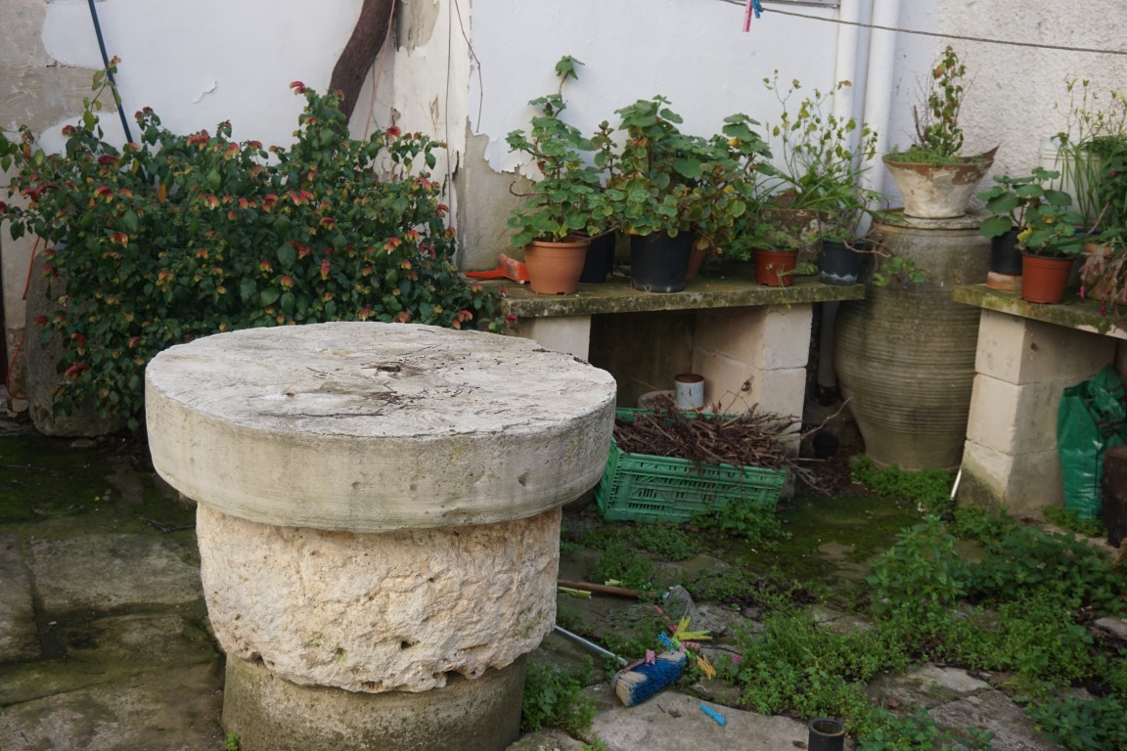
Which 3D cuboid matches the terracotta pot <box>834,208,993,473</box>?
[{"bbox_3d":[1.480,-0.147,4.764,0.720,1.016,0.720,1,12,0],"label":"terracotta pot"}]

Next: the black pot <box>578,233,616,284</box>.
[{"bbox_3d":[0.090,-0.458,4.348,0.200,0.200,0.200,1,12,0],"label":"black pot"}]

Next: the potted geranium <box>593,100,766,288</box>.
[{"bbox_3d":[0.435,-0.667,4.220,0.624,0.676,0.440,-4,13,-24],"label":"potted geranium"}]

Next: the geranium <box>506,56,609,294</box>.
[{"bbox_3d":[-0.027,-0.693,4.014,0.336,0.793,0.340,1,12,0],"label":"geranium"}]

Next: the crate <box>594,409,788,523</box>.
[{"bbox_3d":[0.421,0.328,4.125,0.600,0.250,0.400,6,22,-13],"label":"crate"}]

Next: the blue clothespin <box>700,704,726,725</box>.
[{"bbox_3d":[0.348,0.786,2.696,0.016,0.012,0.080,-5,14,-26],"label":"blue clothespin"}]

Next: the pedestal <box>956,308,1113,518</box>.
[{"bbox_3d":[1.771,0.115,4.286,0.470,0.720,0.230,-4,13,-24],"label":"pedestal"}]

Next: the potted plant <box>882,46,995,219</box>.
[{"bbox_3d":[1.486,-0.964,4.588,0.450,0.656,0.440,1,12,0],"label":"potted plant"}]

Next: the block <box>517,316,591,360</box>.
[{"bbox_3d":[-0.129,-0.132,4.149,0.250,0.250,0.450,-4,13,-24],"label":"block"}]

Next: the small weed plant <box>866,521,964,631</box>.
[{"bbox_3d":[1.005,0.543,3.300,0.280,0.260,0.260,1,12,0],"label":"small weed plant"}]

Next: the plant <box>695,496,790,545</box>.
[{"bbox_3d":[0.594,0.460,3.897,0.320,0.150,0.220,1,12,0],"label":"plant"}]

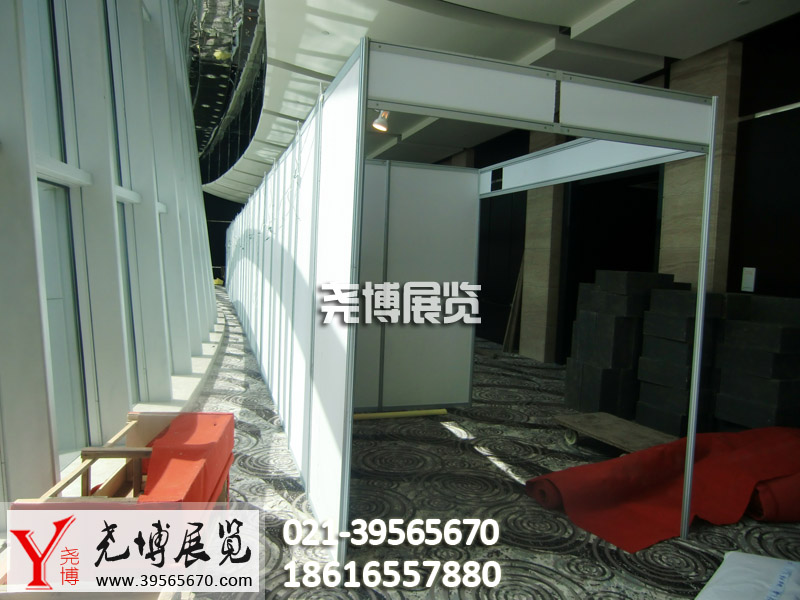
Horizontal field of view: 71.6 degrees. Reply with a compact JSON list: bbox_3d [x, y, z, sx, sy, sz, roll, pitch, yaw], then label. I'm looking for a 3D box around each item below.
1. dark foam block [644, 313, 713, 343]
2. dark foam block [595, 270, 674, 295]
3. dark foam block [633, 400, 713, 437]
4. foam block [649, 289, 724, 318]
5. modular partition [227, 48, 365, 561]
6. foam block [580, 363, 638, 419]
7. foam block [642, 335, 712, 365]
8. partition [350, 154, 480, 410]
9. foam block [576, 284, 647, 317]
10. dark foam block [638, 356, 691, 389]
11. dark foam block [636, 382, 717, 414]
[{"bbox_3d":[2.648,0.250,5.307,0.315,0.221,0.507,0,5,-22],"label":"dark foam block"},{"bbox_3d":[2.477,-0.187,5.880,0.570,0.227,0.490,1,5,-18],"label":"dark foam block"},{"bbox_3d":[2.587,1.136,5.312,0.315,0.221,0.507,0,5,-24],"label":"dark foam block"},{"bbox_3d":[2.724,0.031,5.297,0.315,0.221,0.507,0,5,-25],"label":"foam block"},{"bbox_3d":[-3.392,-0.696,11.962,0.050,2.500,20.000,1,4,-19],"label":"modular partition"},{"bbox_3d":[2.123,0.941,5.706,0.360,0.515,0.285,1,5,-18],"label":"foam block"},{"bbox_3d":[2.635,0.472,5.293,0.315,0.221,0.507,0,5,-24],"label":"foam block"},{"bbox_3d":[-0.140,-0.113,5.553,2.000,2.500,0.050,1,4,-18],"label":"partition"},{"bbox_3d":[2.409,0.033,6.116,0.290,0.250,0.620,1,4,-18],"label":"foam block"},{"bbox_3d":[2.617,0.693,5.308,0.315,0.221,0.507,0,5,-28],"label":"dark foam block"},{"bbox_3d":[2.624,0.915,5.306,0.315,0.221,0.507,0,5,-26],"label":"dark foam block"}]

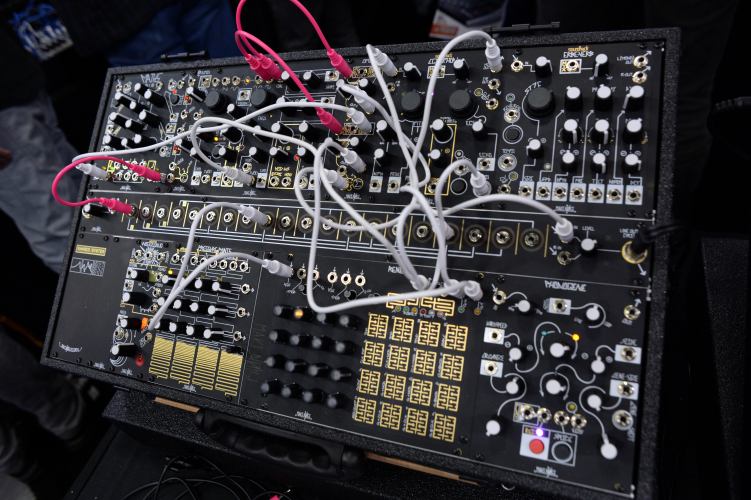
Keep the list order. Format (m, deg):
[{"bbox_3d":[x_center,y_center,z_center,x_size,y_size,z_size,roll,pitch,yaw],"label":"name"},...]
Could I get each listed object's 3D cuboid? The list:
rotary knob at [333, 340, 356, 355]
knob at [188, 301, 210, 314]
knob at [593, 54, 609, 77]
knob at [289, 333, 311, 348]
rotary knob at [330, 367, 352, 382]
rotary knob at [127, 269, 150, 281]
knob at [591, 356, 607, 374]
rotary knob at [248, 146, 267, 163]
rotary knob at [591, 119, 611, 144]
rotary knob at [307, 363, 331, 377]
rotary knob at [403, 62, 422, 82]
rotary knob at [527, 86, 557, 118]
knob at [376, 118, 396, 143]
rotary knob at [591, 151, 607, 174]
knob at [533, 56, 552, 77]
[{"bbox_3d":[-0.024,0.074,0.380,0.012,0.015,0.013,-4,78,20],"label":"rotary knob"},{"bbox_3d":[-0.155,0.051,0.440,0.011,0.014,0.011,7,81,22],"label":"knob"},{"bbox_3d":[0.156,-0.128,0.346,0.011,0.015,0.012,-5,77,21],"label":"knob"},{"bbox_3d":[-0.060,0.072,0.399,0.011,0.014,0.011,-4,77,20],"label":"knob"},{"bbox_3d":[-0.026,0.094,0.377,0.013,0.015,0.012,-4,78,20],"label":"rotary knob"},{"bbox_3d":[-0.222,0.024,0.471,0.011,0.014,0.011,-4,77,20],"label":"rotary knob"},{"bbox_3d":[0.142,0.074,0.320,0.011,0.014,0.011,5,81,22],"label":"knob"},{"bbox_3d":[-0.104,-0.084,0.441,0.011,0.014,0.012,-4,78,20],"label":"rotary knob"},{"bbox_3d":[0.156,-0.082,0.345,0.012,0.017,0.013,-4,78,20],"label":"rotary knob"},{"bbox_3d":[-0.044,0.092,0.382,0.012,0.015,0.011,-5,77,21],"label":"rotary knob"},{"bbox_3d":[0.029,-0.146,0.409,0.011,0.014,0.011,-1,79,21],"label":"rotary knob"},{"bbox_3d":[0.118,-0.107,0.361,0.021,0.012,0.020,-4,78,20],"label":"rotary knob"},{"bbox_3d":[0.008,-0.096,0.400,0.012,0.017,0.013,-5,77,21],"label":"knob"},{"bbox_3d":[0.153,-0.060,0.343,0.011,0.014,0.011,-4,77,20],"label":"rotary knob"},{"bbox_3d":[0.122,-0.133,0.364,0.012,0.014,0.011,7,82,22],"label":"knob"}]

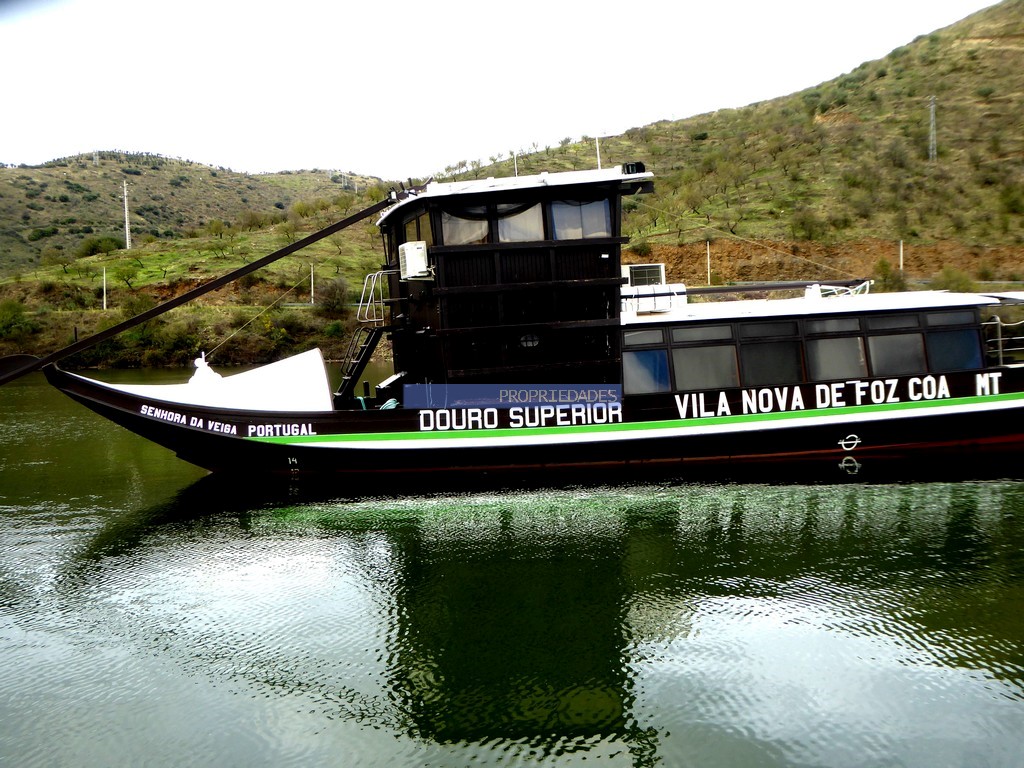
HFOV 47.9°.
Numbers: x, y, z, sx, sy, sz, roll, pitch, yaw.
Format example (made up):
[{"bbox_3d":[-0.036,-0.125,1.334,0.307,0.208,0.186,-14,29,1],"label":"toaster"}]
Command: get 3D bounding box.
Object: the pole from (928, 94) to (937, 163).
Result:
[{"bbox_3d":[87.537,-53.047,240.000,1.650,13.834,1.500,0,1,20],"label":"pole"}]

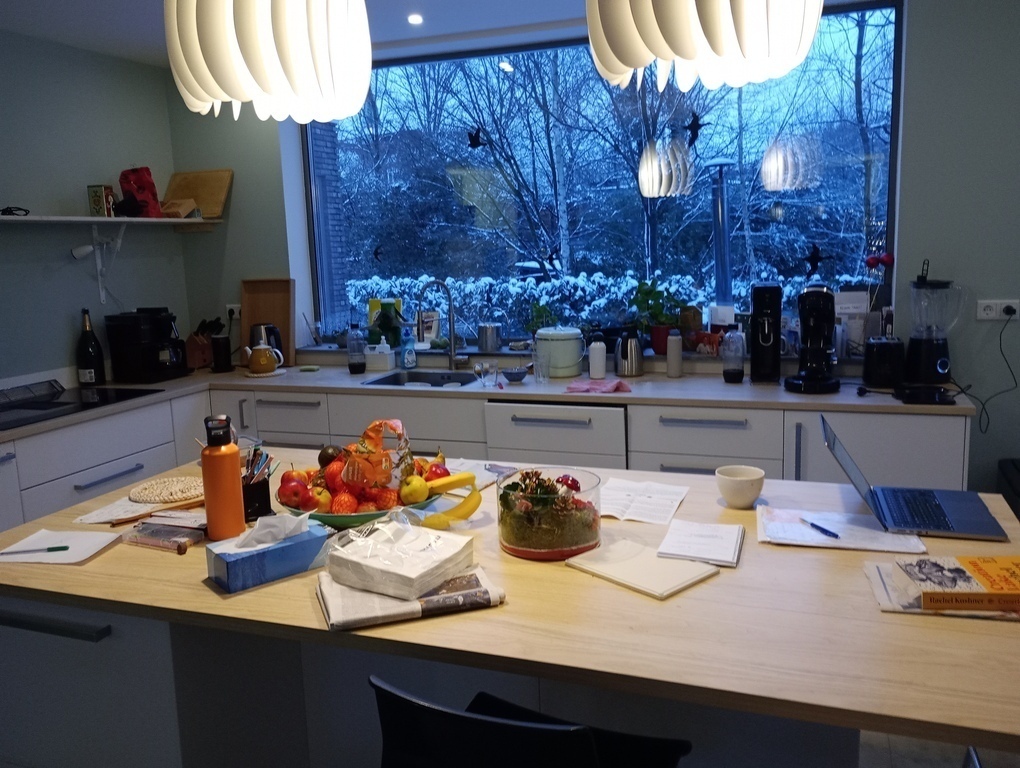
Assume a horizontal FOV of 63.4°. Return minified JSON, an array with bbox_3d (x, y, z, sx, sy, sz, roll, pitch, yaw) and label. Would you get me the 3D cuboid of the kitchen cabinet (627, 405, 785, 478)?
[{"bbox_3d":[0.867,0.435,3.568,0.600,0.820,0.600,2,10,20],"label":"kitchen cabinet"}]

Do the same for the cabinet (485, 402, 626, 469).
[{"bbox_3d":[0.284,0.406,3.697,0.600,0.750,0.580,2,10,20],"label":"cabinet"}]

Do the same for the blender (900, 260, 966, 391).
[{"bbox_3d":[1.741,-0.243,3.346,0.235,0.480,0.190,-4,10,-10],"label":"blender"}]

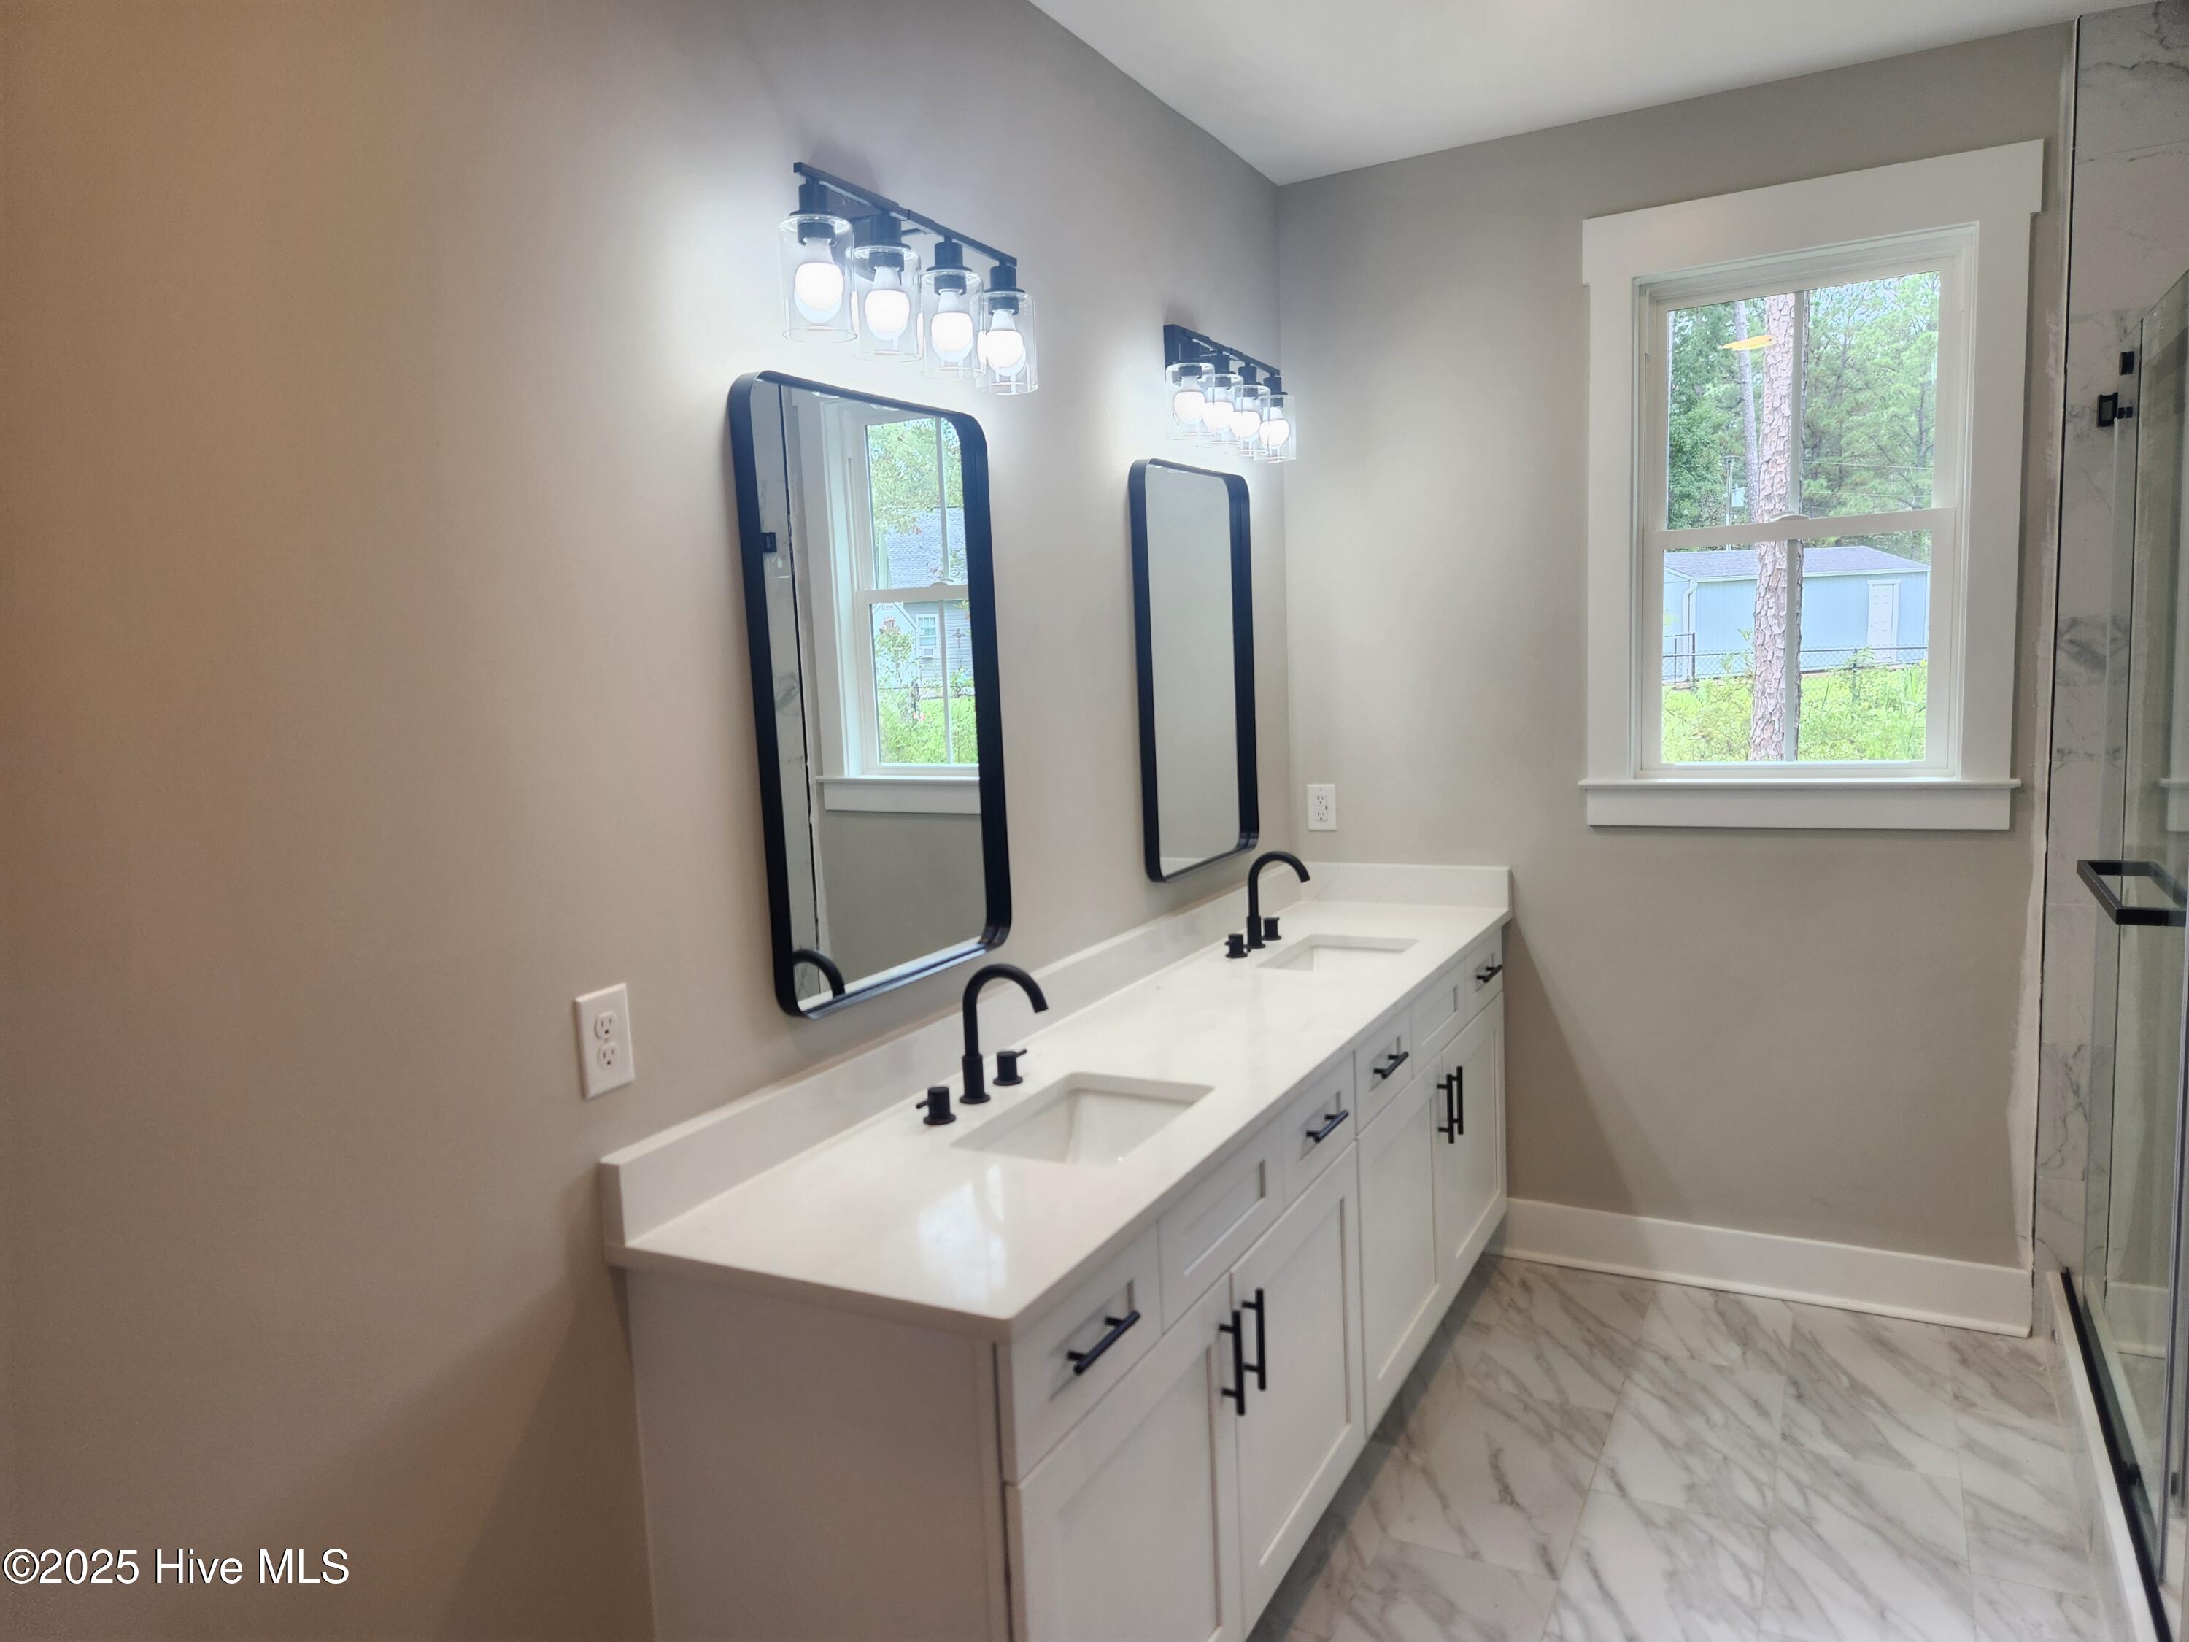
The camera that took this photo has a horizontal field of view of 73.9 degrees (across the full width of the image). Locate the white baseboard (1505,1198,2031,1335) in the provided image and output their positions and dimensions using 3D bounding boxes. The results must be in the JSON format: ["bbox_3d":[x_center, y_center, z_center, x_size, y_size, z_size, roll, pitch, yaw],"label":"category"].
[{"bbox_3d":[1.551,1.064,3.518,1.207,0.147,0.033,1,8,28],"label":"white baseboard"}]

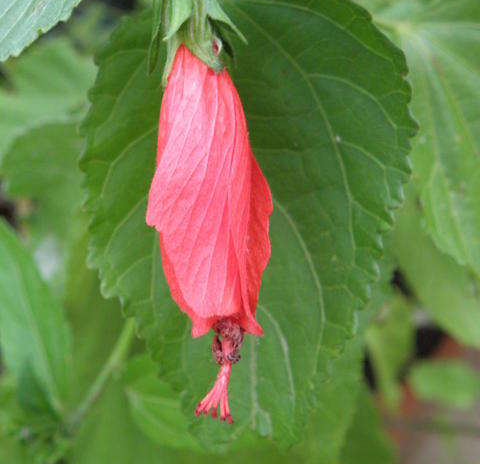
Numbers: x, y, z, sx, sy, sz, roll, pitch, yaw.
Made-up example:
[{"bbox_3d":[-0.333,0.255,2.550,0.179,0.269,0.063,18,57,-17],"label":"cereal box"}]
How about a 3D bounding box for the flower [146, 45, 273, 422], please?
[{"bbox_3d":[-0.007,0.000,0.207,0.027,0.083,0.025,-4,7,0],"label":"flower"}]

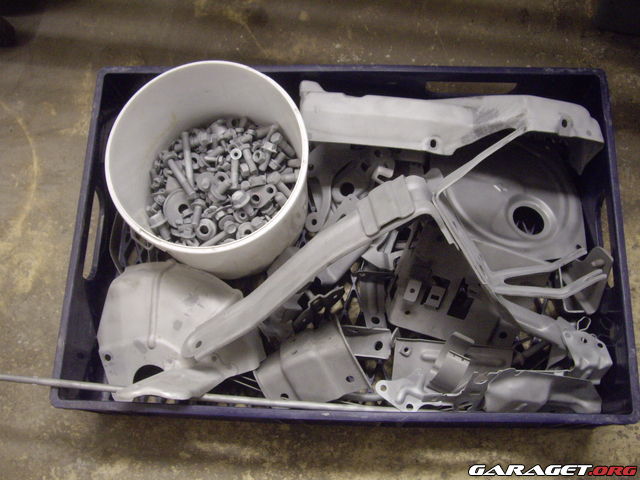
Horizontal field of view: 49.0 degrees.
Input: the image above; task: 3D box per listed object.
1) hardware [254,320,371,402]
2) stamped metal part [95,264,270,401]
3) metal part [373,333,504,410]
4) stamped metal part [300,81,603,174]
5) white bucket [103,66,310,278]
[{"bbox_3d":[-0.007,0.158,0.811,0.112,0.060,0.092,-30,74,-6],"label":"hardware"},{"bbox_3d":[-0.155,0.105,0.807,0.182,0.085,0.160,1,73,3],"label":"stamped metal part"},{"bbox_3d":[0.132,0.151,0.793,0.137,0.070,0.085,1,73,3],"label":"metal part"},{"bbox_3d":[0.149,-0.136,0.845,0.345,0.080,0.090,1,73,3],"label":"stamped metal part"},{"bbox_3d":[-0.117,-0.068,0.835,0.219,0.178,0.219,-1,74,3],"label":"white bucket"}]

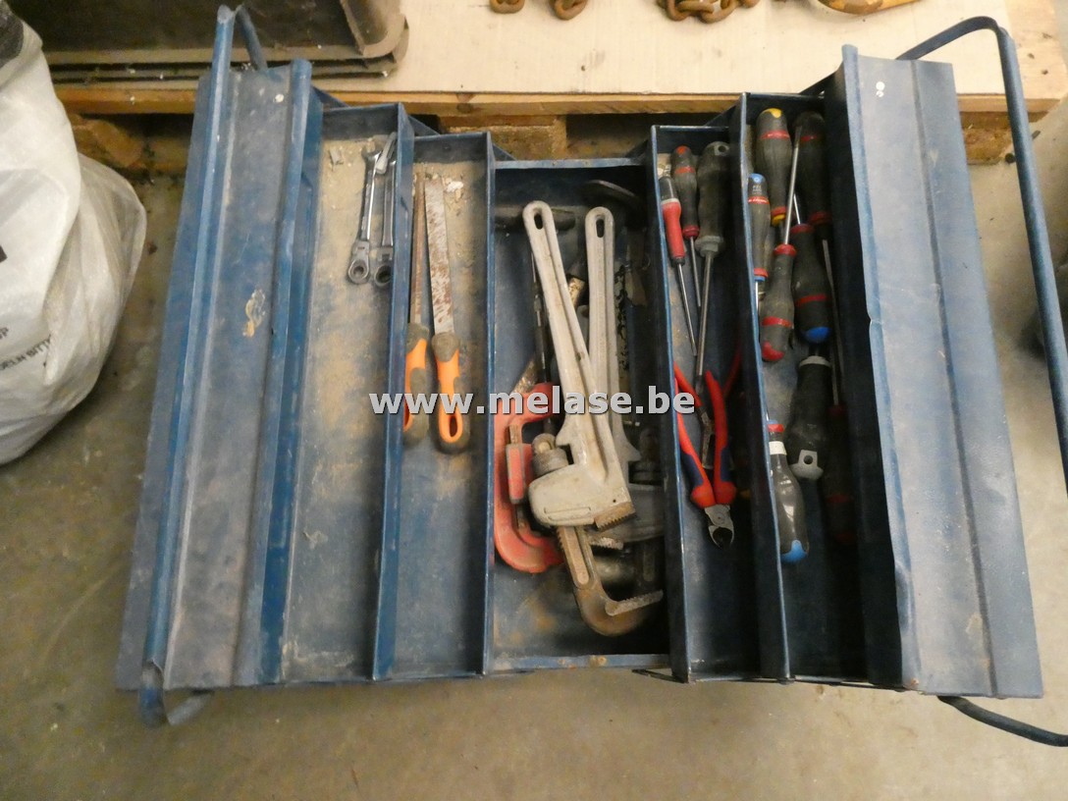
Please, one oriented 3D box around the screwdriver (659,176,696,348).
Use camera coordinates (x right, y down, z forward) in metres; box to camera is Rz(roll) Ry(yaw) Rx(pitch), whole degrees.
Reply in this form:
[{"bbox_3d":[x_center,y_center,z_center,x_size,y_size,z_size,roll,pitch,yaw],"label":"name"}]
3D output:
[{"bbox_3d":[0.154,-0.142,0.770,0.022,0.022,0.198,-6,80,-1],"label":"screwdriver"}]

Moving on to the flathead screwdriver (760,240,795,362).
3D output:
[{"bbox_3d":[0.238,-0.151,0.699,0.034,0.034,0.236,9,81,2],"label":"flathead screwdriver"}]

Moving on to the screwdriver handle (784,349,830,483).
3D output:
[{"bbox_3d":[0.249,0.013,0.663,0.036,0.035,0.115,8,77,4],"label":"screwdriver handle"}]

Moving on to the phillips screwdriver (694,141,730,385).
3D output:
[{"bbox_3d":[0.181,-0.142,0.764,0.037,0.037,0.273,7,80,2],"label":"phillips screwdriver"}]

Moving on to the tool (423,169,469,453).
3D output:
[{"bbox_3d":[-0.094,-0.096,0.779,0.031,0.027,0.306,-6,76,0],"label":"tool"}]

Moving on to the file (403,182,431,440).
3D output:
[{"bbox_3d":[-0.122,-0.102,0.780,0.030,0.029,0.303,-1,76,1],"label":"file"}]

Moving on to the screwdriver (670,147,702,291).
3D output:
[{"bbox_3d":[0.165,-0.185,0.780,0.025,0.025,0.180,-4,80,-1],"label":"screwdriver"}]

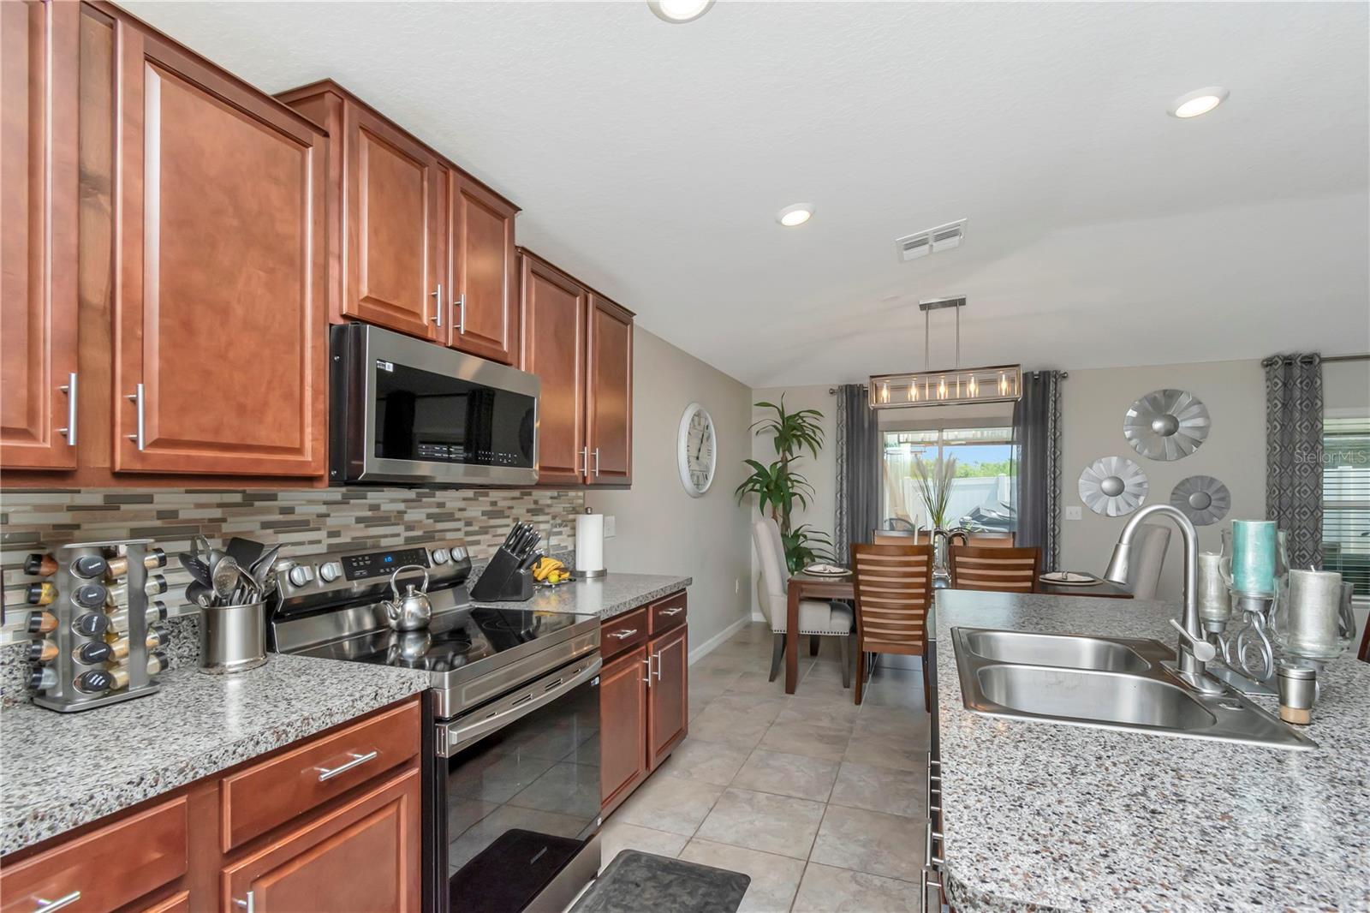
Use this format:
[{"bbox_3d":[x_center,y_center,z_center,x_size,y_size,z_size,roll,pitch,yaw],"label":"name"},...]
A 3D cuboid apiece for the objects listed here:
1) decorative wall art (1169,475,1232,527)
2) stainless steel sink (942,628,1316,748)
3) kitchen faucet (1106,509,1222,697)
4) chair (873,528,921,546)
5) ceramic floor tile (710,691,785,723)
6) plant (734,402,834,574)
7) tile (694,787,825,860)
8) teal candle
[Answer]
[{"bbox_3d":[4.283,0.367,4.743,0.402,0.417,0.062,-3,-3,23],"label":"decorative wall art"},{"bbox_3d":[1.026,0.652,1.484,0.582,0.208,0.799,-1,-2,21],"label":"stainless steel sink"},{"bbox_3d":[1.024,0.290,1.248,0.206,0.371,0.237,-2,-3,18],"label":"kitchen faucet"},{"bbox_3d":[1.759,1.165,4.642,0.493,1.072,0.599,-1,-2,21],"label":"chair"},{"bbox_3d":[0.411,1.666,3.811,0.457,0.013,0.457,-1,-2,21],"label":"ceramic floor tile"},{"bbox_3d":[0.976,0.574,5.561,0.886,2.287,0.824,-3,-3,23],"label":"plant"},{"bbox_3d":[0.328,1.532,2.398,0.456,0.010,0.433,-3,-3,23],"label":"tile"},{"bbox_3d":[1.376,0.239,1.377,0.077,0.163,0.077,-1,-2,21],"label":"teal candle"}]

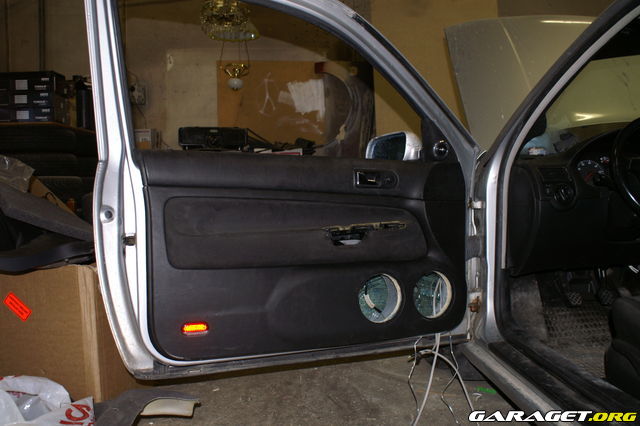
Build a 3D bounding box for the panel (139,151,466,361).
[{"bbox_3d":[0.022,0.128,1.716,1.120,0.629,0.110,-2,5,-21],"label":"panel"}]

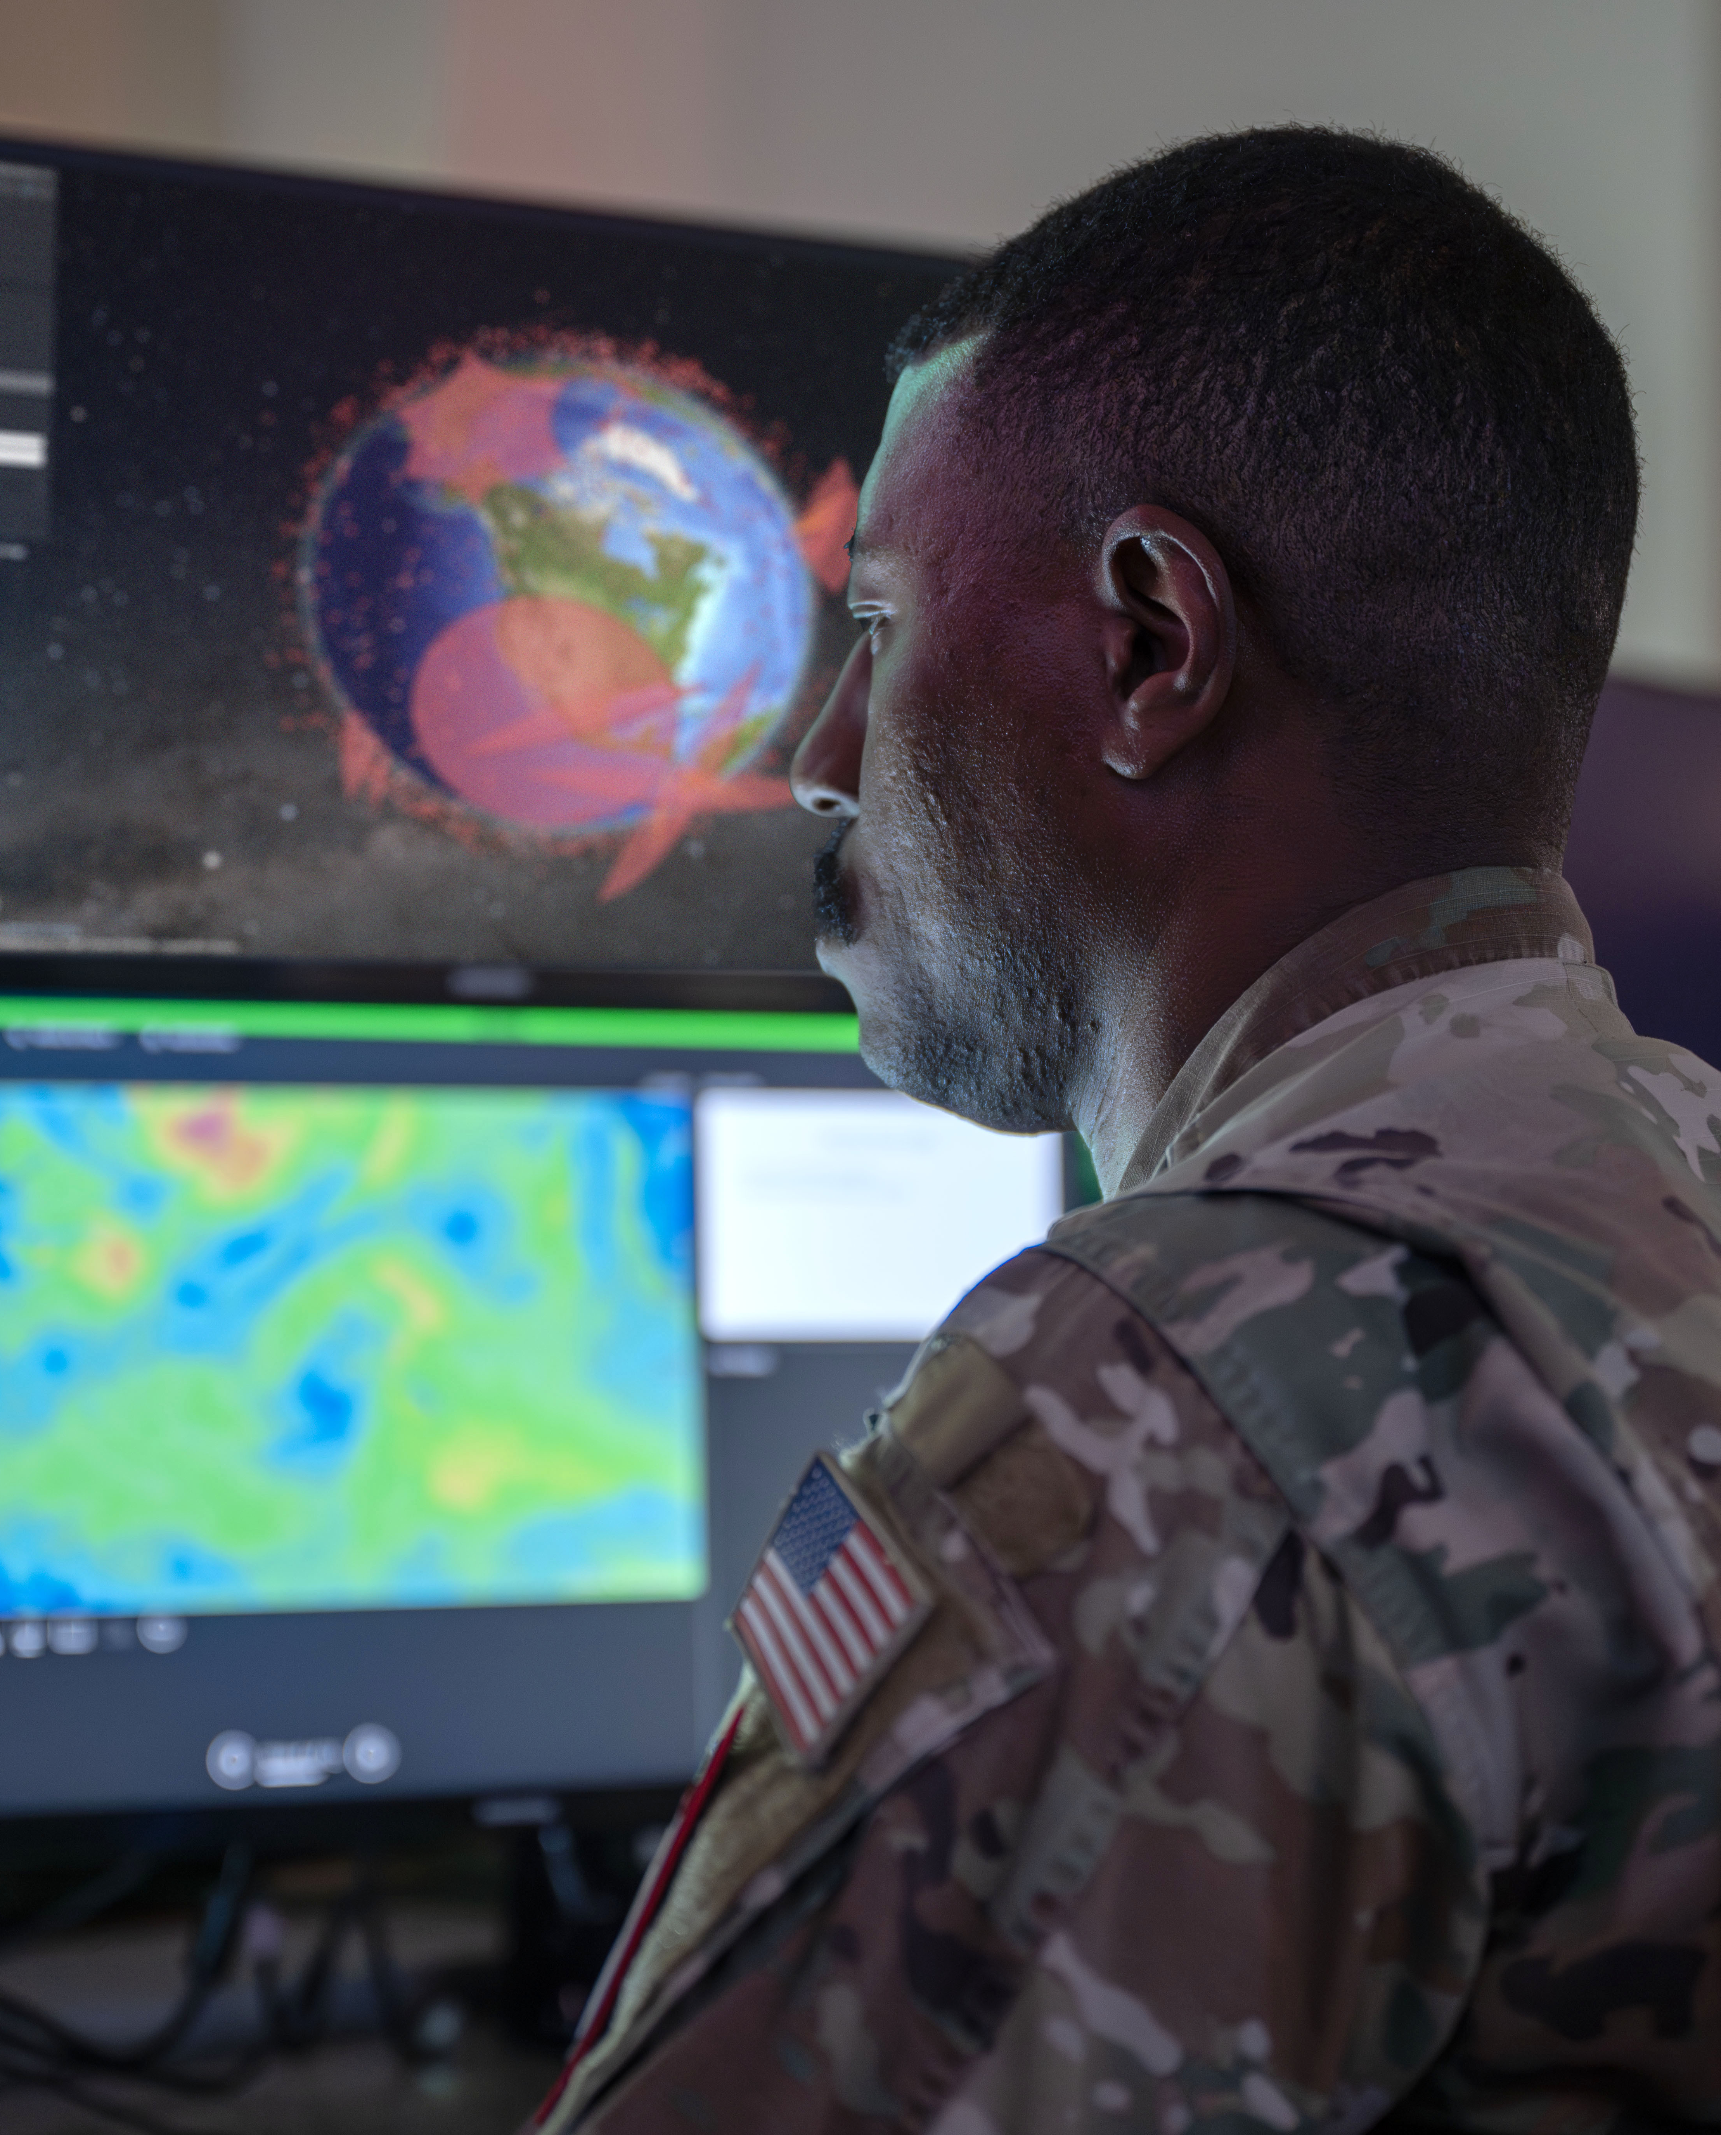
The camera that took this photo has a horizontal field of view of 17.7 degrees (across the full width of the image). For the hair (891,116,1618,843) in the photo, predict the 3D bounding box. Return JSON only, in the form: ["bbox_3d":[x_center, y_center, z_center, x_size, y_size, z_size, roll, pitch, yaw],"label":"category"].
[{"bbox_3d":[0.102,-0.147,1.390,0.195,0.177,0.165,-5,-2,28],"label":"hair"}]

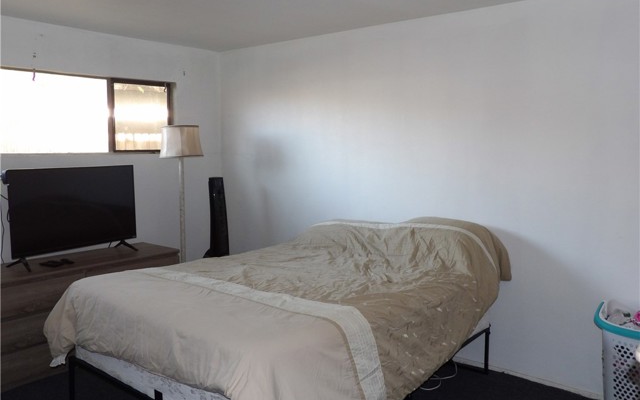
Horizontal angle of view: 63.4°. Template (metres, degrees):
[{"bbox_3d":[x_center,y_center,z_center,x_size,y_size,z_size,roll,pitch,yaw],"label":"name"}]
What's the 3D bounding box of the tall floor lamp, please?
[{"bbox_3d":[-1.187,0.196,4.503,0.373,1.663,0.373,6,8,40],"label":"tall floor lamp"}]

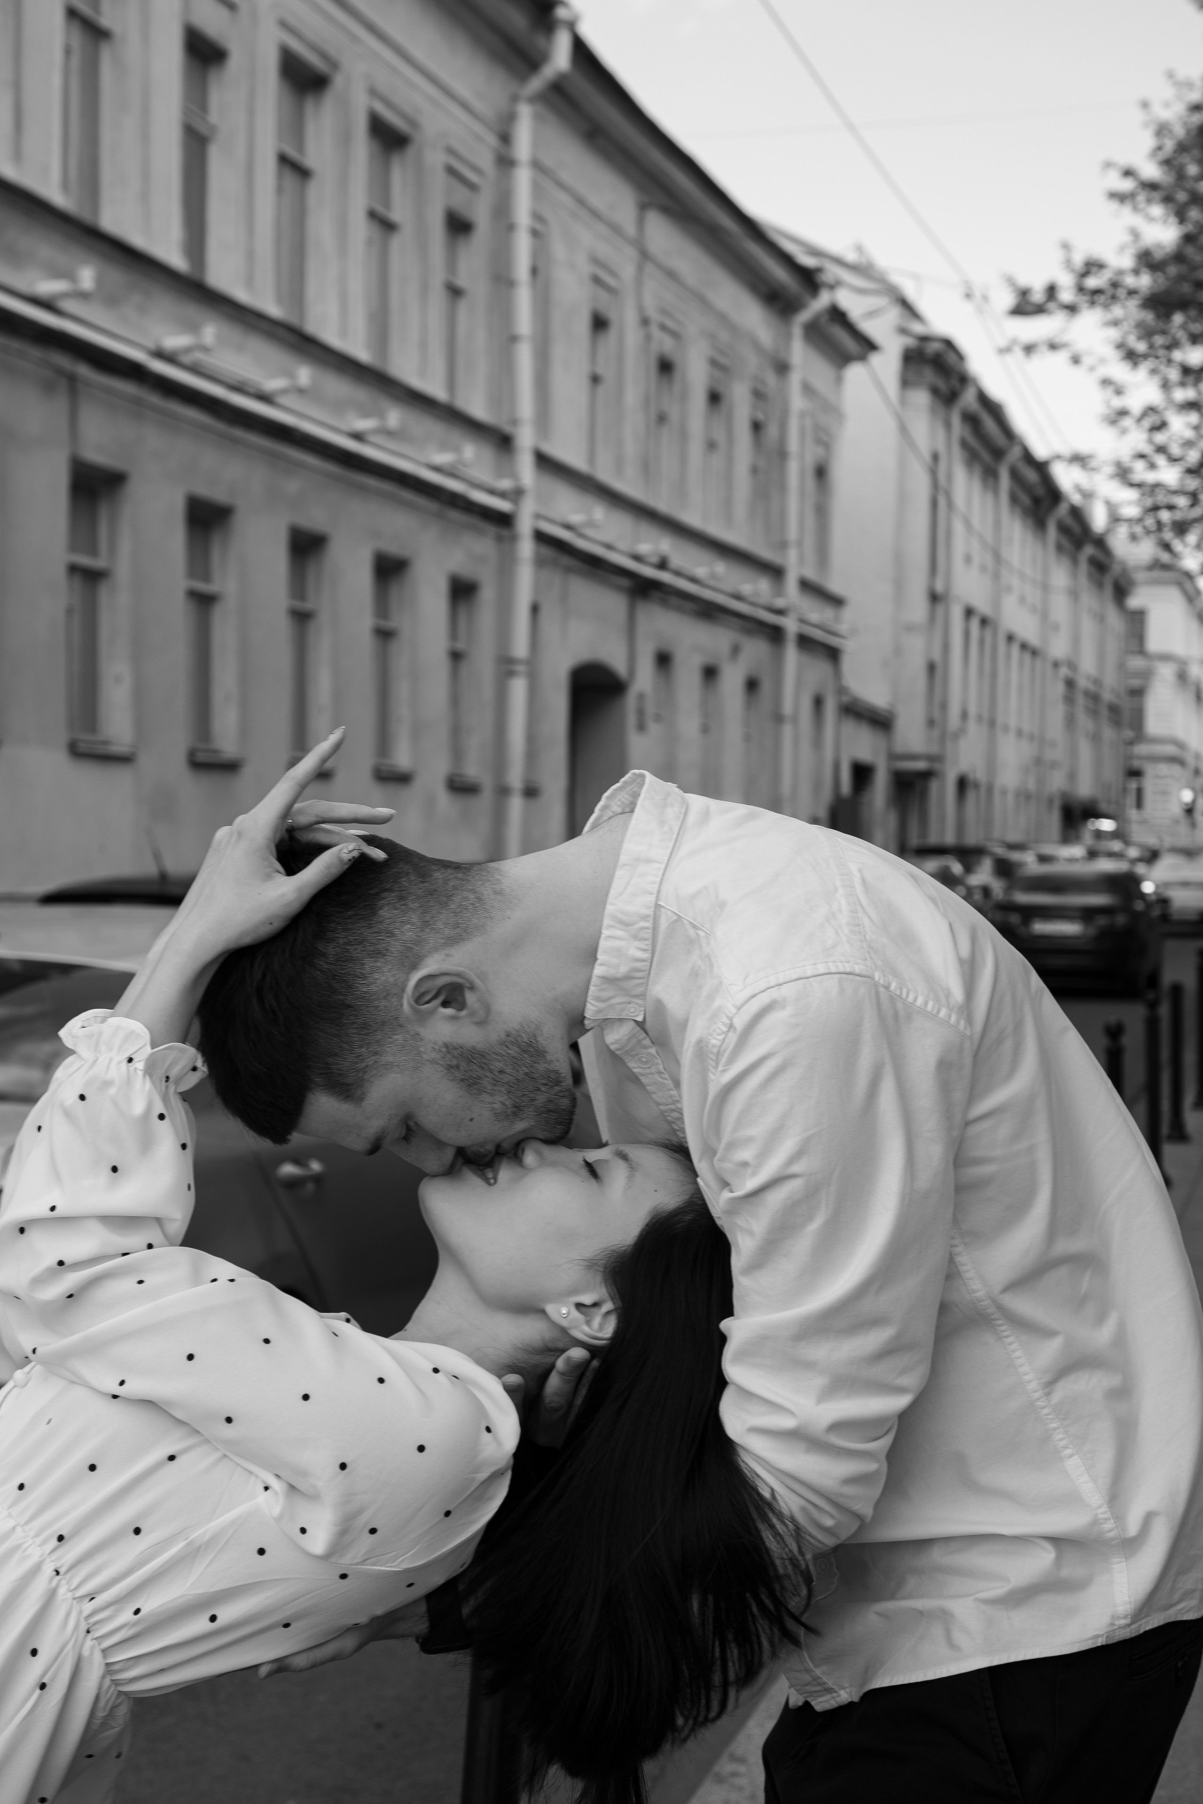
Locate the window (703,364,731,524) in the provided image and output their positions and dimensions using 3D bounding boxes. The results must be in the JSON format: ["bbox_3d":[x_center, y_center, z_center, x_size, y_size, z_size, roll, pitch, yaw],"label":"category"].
[{"bbox_3d":[1.540,-6.559,40.181,0.170,2.281,1.180,1,1,15],"label":"window"}]

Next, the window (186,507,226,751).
[{"bbox_3d":[-3.237,-2.227,22.792,0.170,2.038,0.960,1,1,15],"label":"window"}]

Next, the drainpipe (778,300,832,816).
[{"bbox_3d":[3.257,-4.583,44.847,0.680,10.619,0.220,1,1,15],"label":"drainpipe"}]

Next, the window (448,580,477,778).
[{"bbox_3d":[-1.492,-2.335,29.236,0.170,2.100,0.980,1,1,15],"label":"window"}]

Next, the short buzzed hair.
[{"bbox_3d":[-0.176,0.057,1.920,0.197,0.206,0.165,7,5,-1],"label":"short buzzed hair"}]

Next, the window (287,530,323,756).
[{"bbox_3d":[-2.654,-2.299,24.943,0.170,2.005,0.980,1,1,15],"label":"window"}]

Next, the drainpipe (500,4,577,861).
[{"bbox_3d":[-0.652,-4.411,30.411,0.680,10.605,0.220,1,1,15],"label":"drainpipe"}]

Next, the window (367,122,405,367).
[{"bbox_3d":[-2.093,-6.300,26.772,0.170,2.394,1.120,1,1,15],"label":"window"}]

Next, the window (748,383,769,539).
[{"bbox_3d":[2.300,-6.724,42.978,0.170,2.332,1.150,1,1,15],"label":"window"}]

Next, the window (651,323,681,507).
[{"bbox_3d":[0.761,-6.447,37.311,0.170,2.381,1.180,1,1,15],"label":"window"}]

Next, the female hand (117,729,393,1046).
[{"bbox_3d":[-0.231,-0.008,1.880,0.100,0.240,0.090,34,-6,14],"label":"female hand"}]

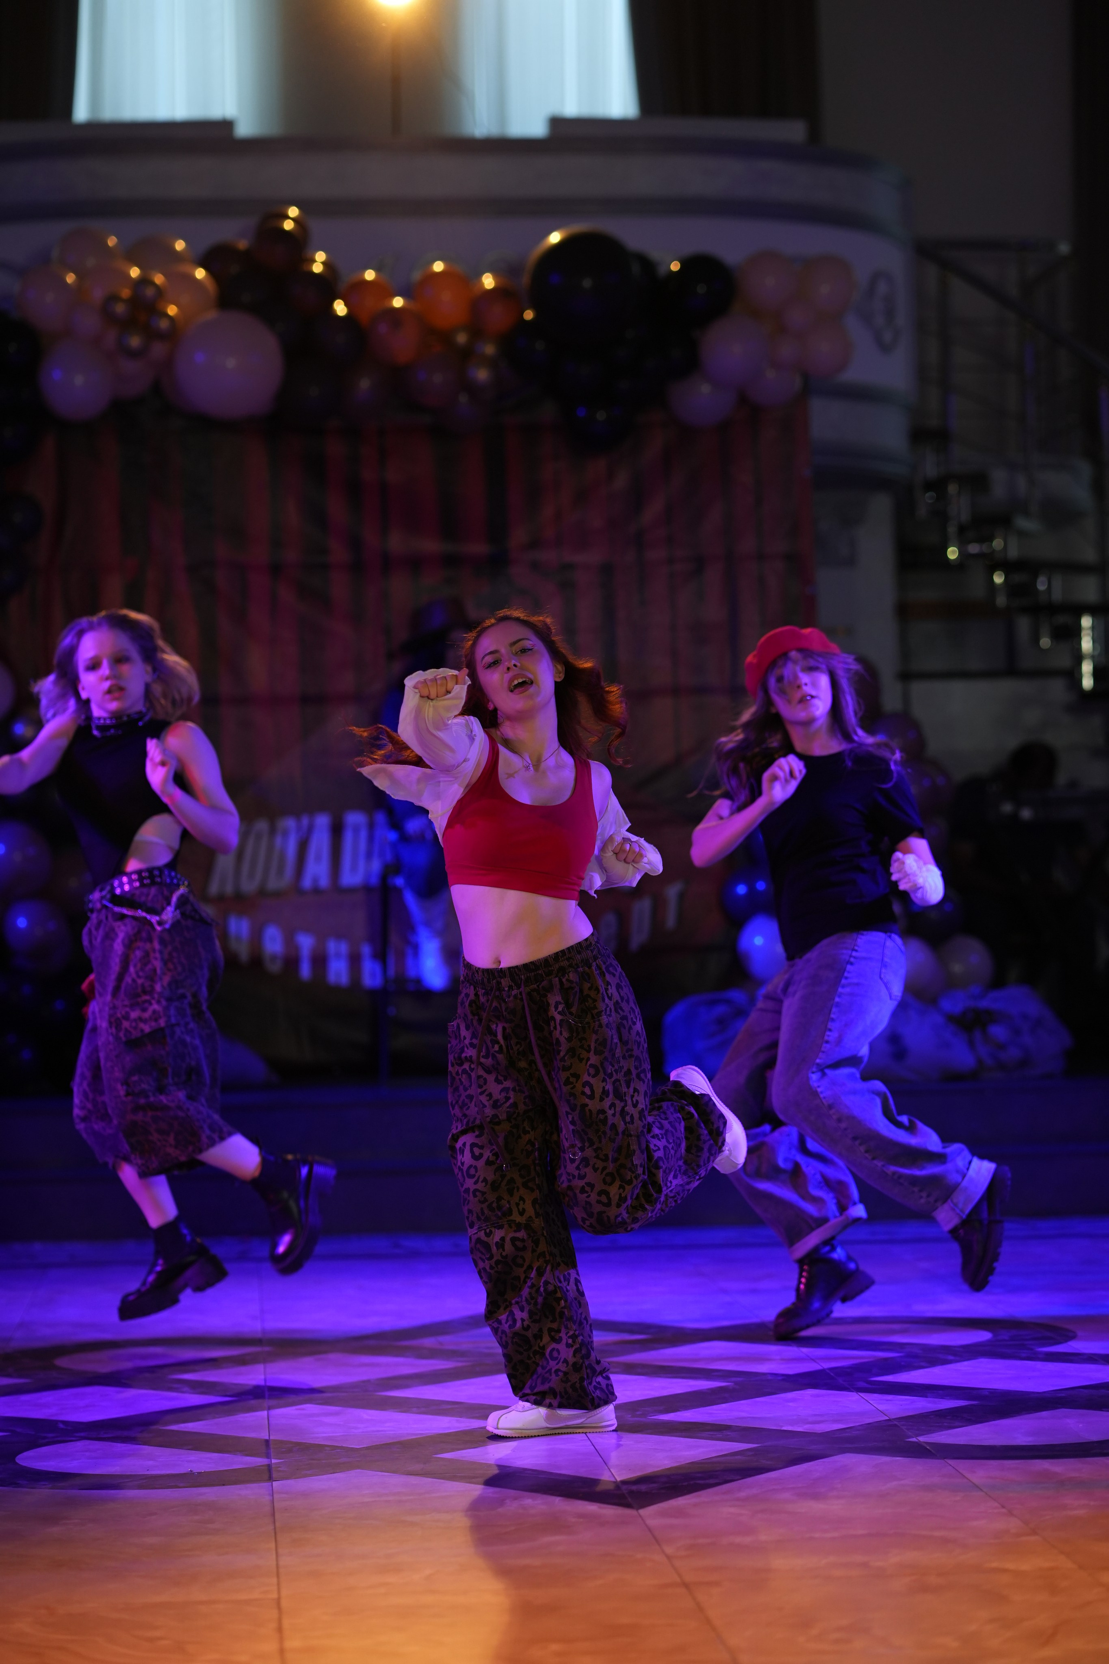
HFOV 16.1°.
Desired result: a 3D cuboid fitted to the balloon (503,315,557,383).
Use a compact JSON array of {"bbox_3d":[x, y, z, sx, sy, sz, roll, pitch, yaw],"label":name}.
[{"bbox_3d":[-0.065,-1.618,13.165,0.205,0.218,0.205,-1,-1,-5],"label":"balloon"}]

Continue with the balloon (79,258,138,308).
[{"bbox_3d":[-1.557,-1.909,13.750,0.209,0.209,0.209,0,-1,-5],"label":"balloon"}]

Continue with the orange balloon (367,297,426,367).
[{"bbox_3d":[-0.578,-1.824,14.377,0.209,0.247,0.219,-1,-1,-3],"label":"orange balloon"}]

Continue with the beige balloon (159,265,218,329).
[{"bbox_3d":[-1.220,-1.776,13.072,0.208,0.216,0.208,-1,-1,-5],"label":"beige balloon"}]

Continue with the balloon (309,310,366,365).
[{"bbox_3d":[-0.792,-1.806,14.365,0.209,0.214,0.209,-1,-1,-3],"label":"balloon"}]

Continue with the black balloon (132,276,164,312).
[{"bbox_3d":[-1.467,-1.937,14.159,0.112,0.127,0.117,-1,-1,-3],"label":"black balloon"}]

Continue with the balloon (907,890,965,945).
[{"bbox_3d":[1.408,0.307,14.493,0.216,0.221,0.216,-1,-1,-3],"label":"balloon"}]

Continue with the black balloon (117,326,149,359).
[{"bbox_3d":[-1.464,-1.701,13.650,0.108,0.117,0.108,0,-1,-5],"label":"black balloon"}]

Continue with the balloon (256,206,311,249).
[{"bbox_3d":[-1.004,-2.209,14.511,0.202,0.211,0.207,-1,-1,-3],"label":"balloon"}]

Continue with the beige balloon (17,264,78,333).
[{"bbox_3d":[-1.683,-1.769,13.036,0.207,0.229,0.207,-1,-1,-5],"label":"beige balloon"}]

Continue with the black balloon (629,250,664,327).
[{"bbox_3d":[0.265,-1.930,13.900,0.225,0.244,0.225,0,-1,-5],"label":"black balloon"}]

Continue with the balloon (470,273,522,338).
[{"bbox_3d":[-0.194,-1.756,13.155,0.187,0.218,0.187,-1,-1,-5],"label":"balloon"}]

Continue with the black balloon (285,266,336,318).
[{"bbox_3d":[-0.856,-1.891,13.750,0.187,0.191,0.187,0,-1,-5],"label":"black balloon"}]

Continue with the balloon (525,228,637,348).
[{"bbox_3d":[0.093,-1.897,13.700,0.390,0.417,0.390,0,-1,-5],"label":"balloon"}]

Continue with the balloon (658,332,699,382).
[{"bbox_3d":[0.389,-1.610,13.201,0.188,0.192,0.188,-1,-1,-5],"label":"balloon"}]

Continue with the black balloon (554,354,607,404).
[{"bbox_3d":[0.096,-1.537,13.178,0.196,0.201,0.196,-1,-1,-5],"label":"black balloon"}]

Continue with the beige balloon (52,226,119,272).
[{"bbox_3d":[-1.733,-2.116,14.520,0.245,0.245,0.245,-1,-1,-3],"label":"beige balloon"}]

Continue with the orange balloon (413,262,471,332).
[{"bbox_3d":[-0.415,-1.973,14.489,0.216,0.259,0.225,-1,-1,-3],"label":"orange balloon"}]

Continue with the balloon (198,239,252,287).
[{"bbox_3d":[-1.149,-1.984,13.800,0.192,0.196,0.192,0,-1,-5],"label":"balloon"}]

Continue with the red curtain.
[{"bbox_3d":[-0.535,-0.381,14.500,3.000,2.500,0.100,-1,-1,-3],"label":"red curtain"}]

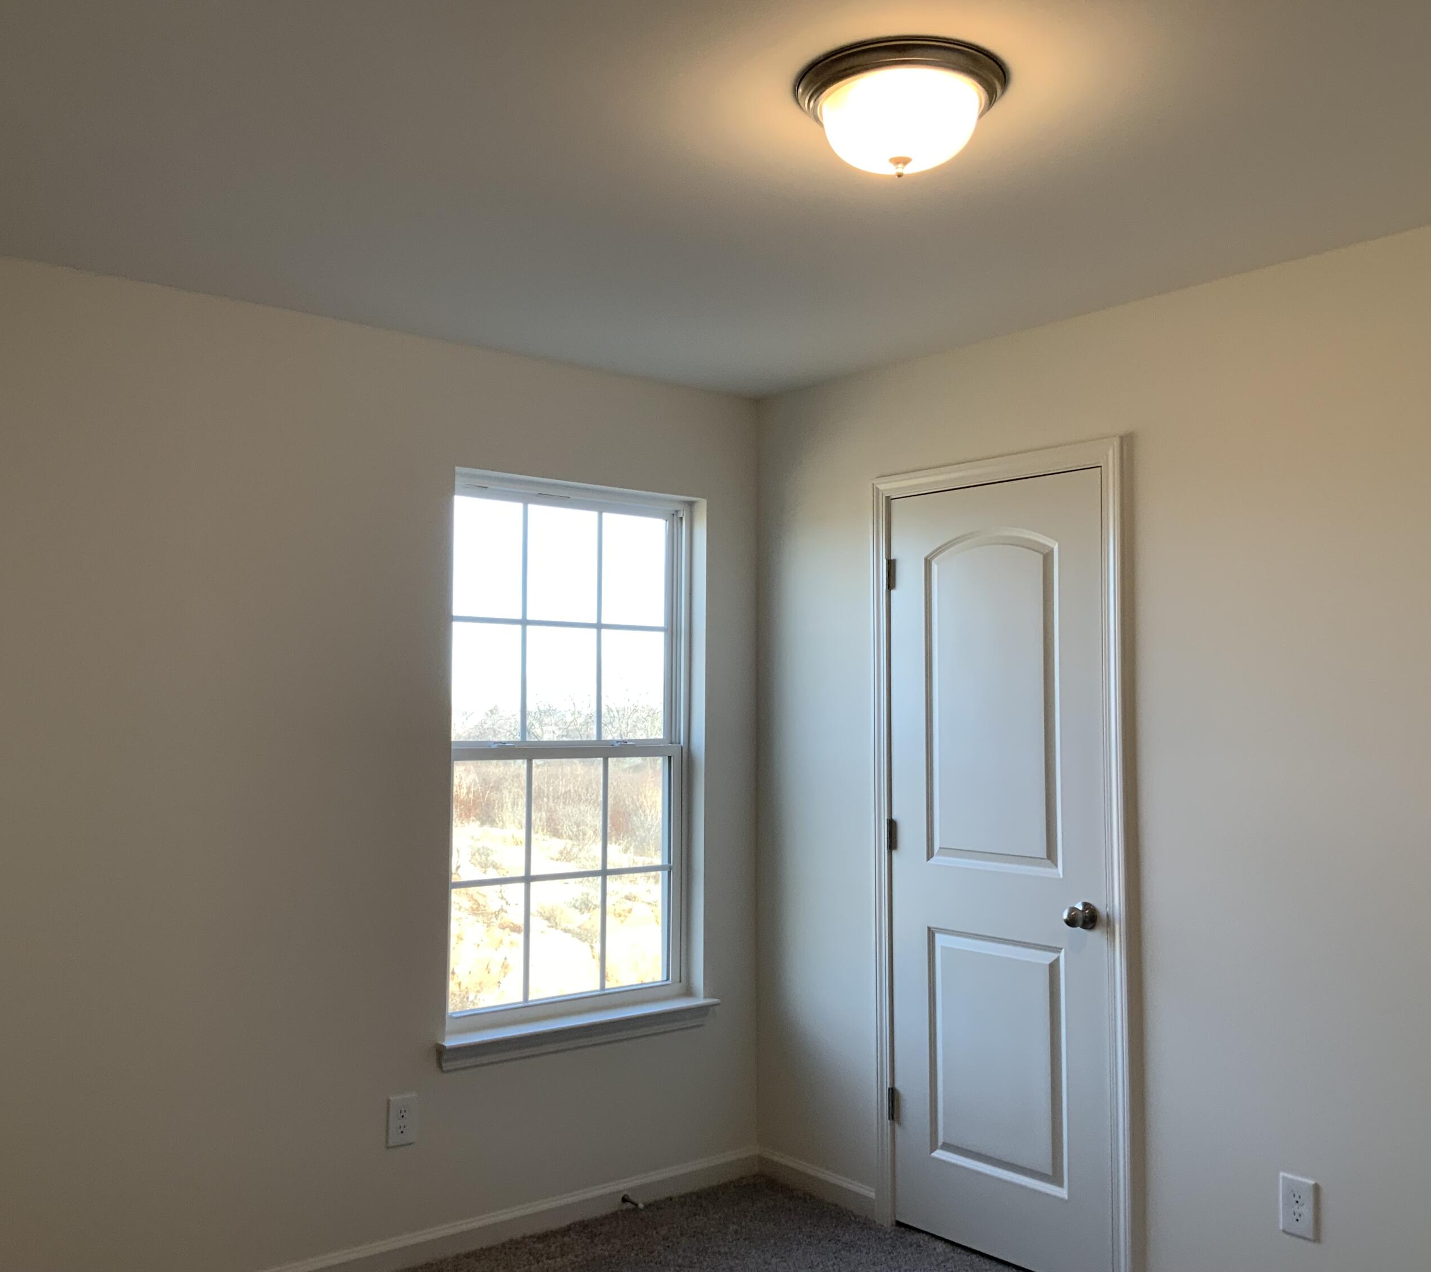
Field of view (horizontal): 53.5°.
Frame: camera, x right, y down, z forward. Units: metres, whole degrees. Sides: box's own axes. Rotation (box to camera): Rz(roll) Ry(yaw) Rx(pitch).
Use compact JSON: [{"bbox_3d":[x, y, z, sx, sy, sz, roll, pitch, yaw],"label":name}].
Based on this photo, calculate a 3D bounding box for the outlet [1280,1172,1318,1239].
[{"bbox_3d":[1.266,1.245,3.091,0.010,0.126,0.080,3,-5,-40],"label":"outlet"}]

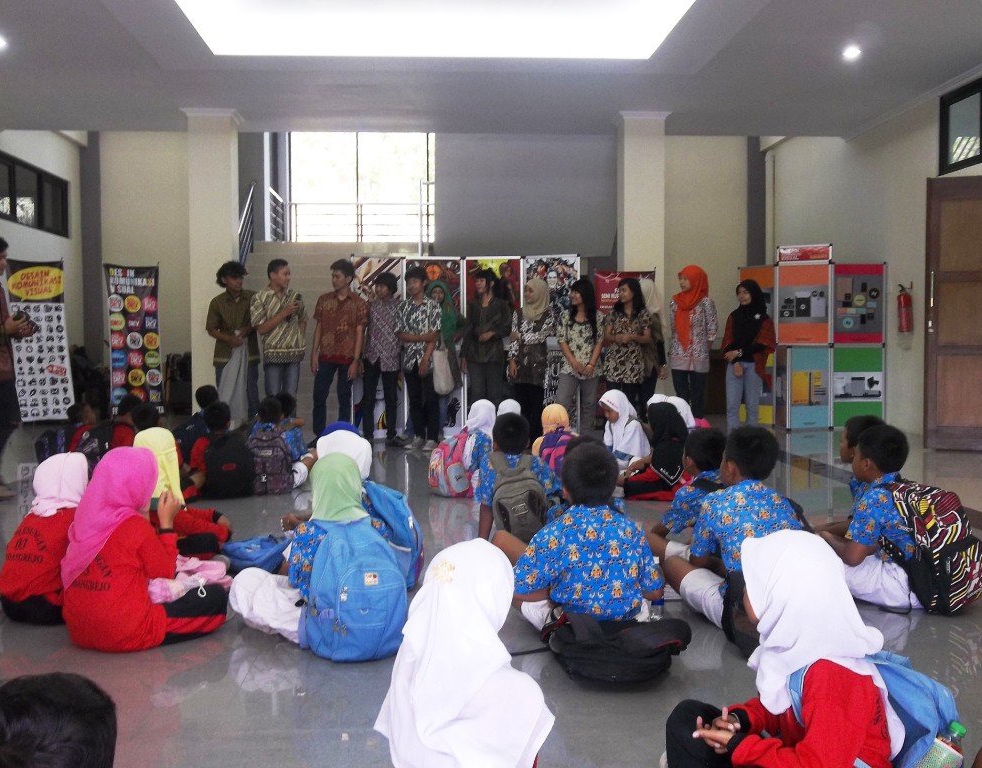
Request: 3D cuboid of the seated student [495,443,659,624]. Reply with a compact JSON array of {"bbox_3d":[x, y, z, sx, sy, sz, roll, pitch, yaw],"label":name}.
[{"bbox_3d":[0.316,0.489,3.739,0.550,0.635,0.620,0,2,-3],"label":"seated student"}]

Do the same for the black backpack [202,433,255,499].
[{"bbox_3d":[-1.662,0.502,6.930,0.320,0.420,0.200,-1,2,-23],"label":"black backpack"}]

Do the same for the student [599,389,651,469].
[{"bbox_3d":[0.933,0.283,7.650,0.340,0.500,0.340,-1,2,-22],"label":"student"}]

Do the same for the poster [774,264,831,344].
[{"bbox_3d":[3.344,-0.864,11.750,0.600,0.870,0.030,1,2,23],"label":"poster"}]

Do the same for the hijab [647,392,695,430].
[{"bbox_3d":[1.336,0.218,8.100,0.340,0.330,0.300,-1,2,-9],"label":"hijab"}]

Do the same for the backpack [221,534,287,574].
[{"bbox_3d":[-1.013,0.702,4.747,0.280,0.140,0.350,0,2,14],"label":"backpack"}]

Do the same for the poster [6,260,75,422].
[{"bbox_3d":[-4.463,-0.422,10.892,0.040,1.620,0.600,-11,-6,42],"label":"poster"}]

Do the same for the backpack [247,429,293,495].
[{"bbox_3d":[-1.431,0.494,7.103,0.300,0.420,0.200,-1,2,-6],"label":"backpack"}]

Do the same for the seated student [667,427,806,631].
[{"bbox_3d":[0.873,0.474,3.880,0.480,0.670,0.540,-1,2,-25],"label":"seated student"}]

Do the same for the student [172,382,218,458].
[{"bbox_3d":[-2.262,0.339,8.350,0.500,0.650,0.600,1,2,23],"label":"student"}]

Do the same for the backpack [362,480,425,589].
[{"bbox_3d":[-0.405,0.600,4.365,0.180,0.410,0.280,-13,-4,28],"label":"backpack"}]

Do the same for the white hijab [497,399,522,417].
[{"bbox_3d":[0.129,0.258,7.614,0.230,0.300,0.250,-1,2,-9],"label":"white hijab"}]

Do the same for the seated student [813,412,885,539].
[{"bbox_3d":[1.459,0.451,4.418,0.570,0.660,0.450,1,2,26],"label":"seated student"}]

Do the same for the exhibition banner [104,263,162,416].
[{"bbox_3d":[-3.751,-0.457,11.500,0.600,1.600,0.040,-1,-3,-13],"label":"exhibition banner"}]

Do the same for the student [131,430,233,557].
[{"bbox_3d":[-1.392,0.481,4.939,0.460,0.580,0.520,1,3,41],"label":"student"}]

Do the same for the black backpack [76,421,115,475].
[{"bbox_3d":[-2.597,0.436,7.170,0.300,0.420,0.200,1,3,34],"label":"black backpack"}]

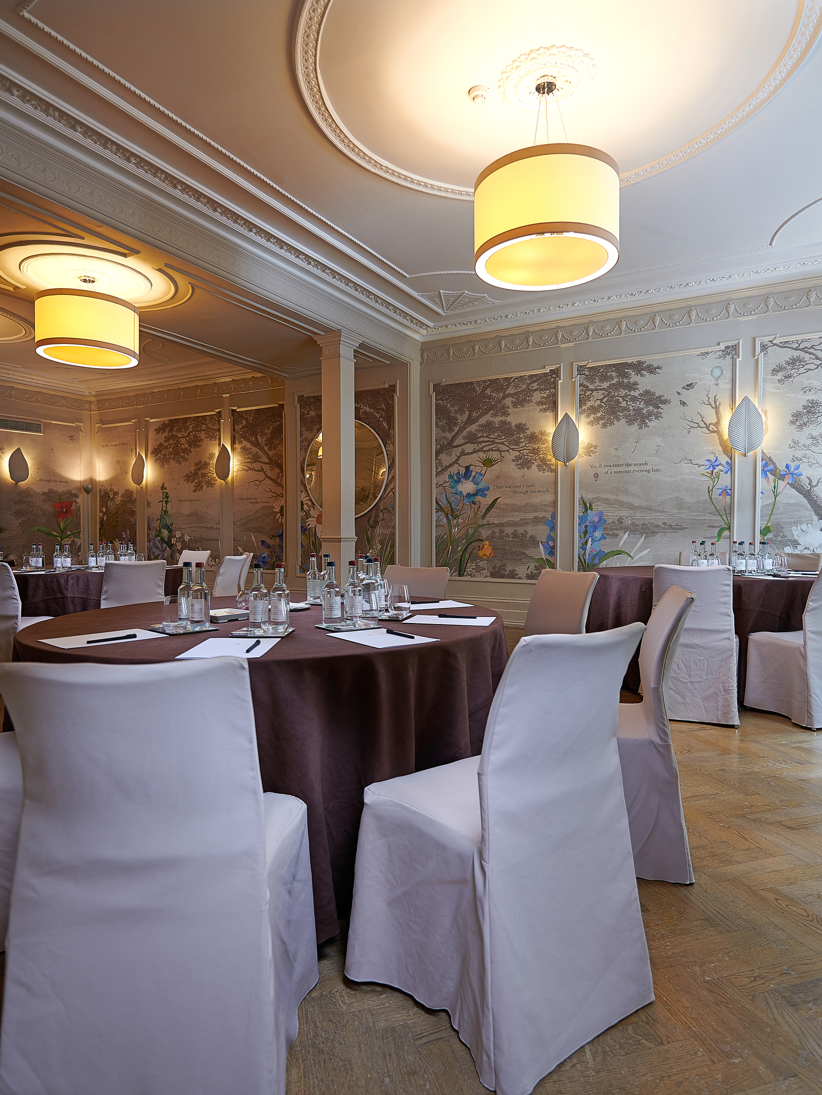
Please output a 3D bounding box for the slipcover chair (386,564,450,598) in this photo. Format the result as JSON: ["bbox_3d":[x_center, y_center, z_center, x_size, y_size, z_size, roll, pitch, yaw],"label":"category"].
[{"bbox_3d":[-0.060,0.547,3.377,0.520,0.880,0.480,1,2,29],"label":"slipcover chair"}]

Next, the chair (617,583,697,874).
[{"bbox_3d":[0.692,0.590,2.239,0.530,0.885,0.500,0,2,14],"label":"chair"}]

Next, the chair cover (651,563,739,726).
[{"bbox_3d":[1.691,0.542,3.818,0.500,0.885,0.530,1,2,25],"label":"chair cover"}]

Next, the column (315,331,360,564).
[{"bbox_3d":[-0.737,-0.621,6.536,0.345,3.020,0.365,1,2,29],"label":"column"}]

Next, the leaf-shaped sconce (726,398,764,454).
[{"bbox_3d":[3.016,-1.084,5.743,0.286,0.549,0.100,1,2,29],"label":"leaf-shaped sconce"}]

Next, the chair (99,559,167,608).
[{"bbox_3d":[-2.051,0.515,4.651,0.500,0.885,0.530,-1,2,-35],"label":"chair"}]

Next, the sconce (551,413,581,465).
[{"bbox_3d":[1.591,-1.102,6.546,0.287,0.552,0.100,1,2,29],"label":"sconce"}]

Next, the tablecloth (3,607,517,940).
[{"bbox_3d":[-0.504,0.638,2.455,1.700,0.753,1.700,0,2,0],"label":"tablecloth"}]

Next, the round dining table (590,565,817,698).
[{"bbox_3d":[2.260,0.572,4.950,1.740,0.757,1.740,0,2,0],"label":"round dining table"}]

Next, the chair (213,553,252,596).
[{"bbox_3d":[-1.620,0.501,5.122,0.530,0.885,0.500,0,2,13],"label":"chair"}]

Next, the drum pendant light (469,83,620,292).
[{"bbox_3d":[0.714,-1.986,3.372,0.750,0.955,0.750,0,2,0],"label":"drum pendant light"}]

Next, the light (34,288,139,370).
[{"bbox_3d":[-2.516,-1.683,4.986,0.714,0.395,0.714,1,2,29],"label":"light"}]

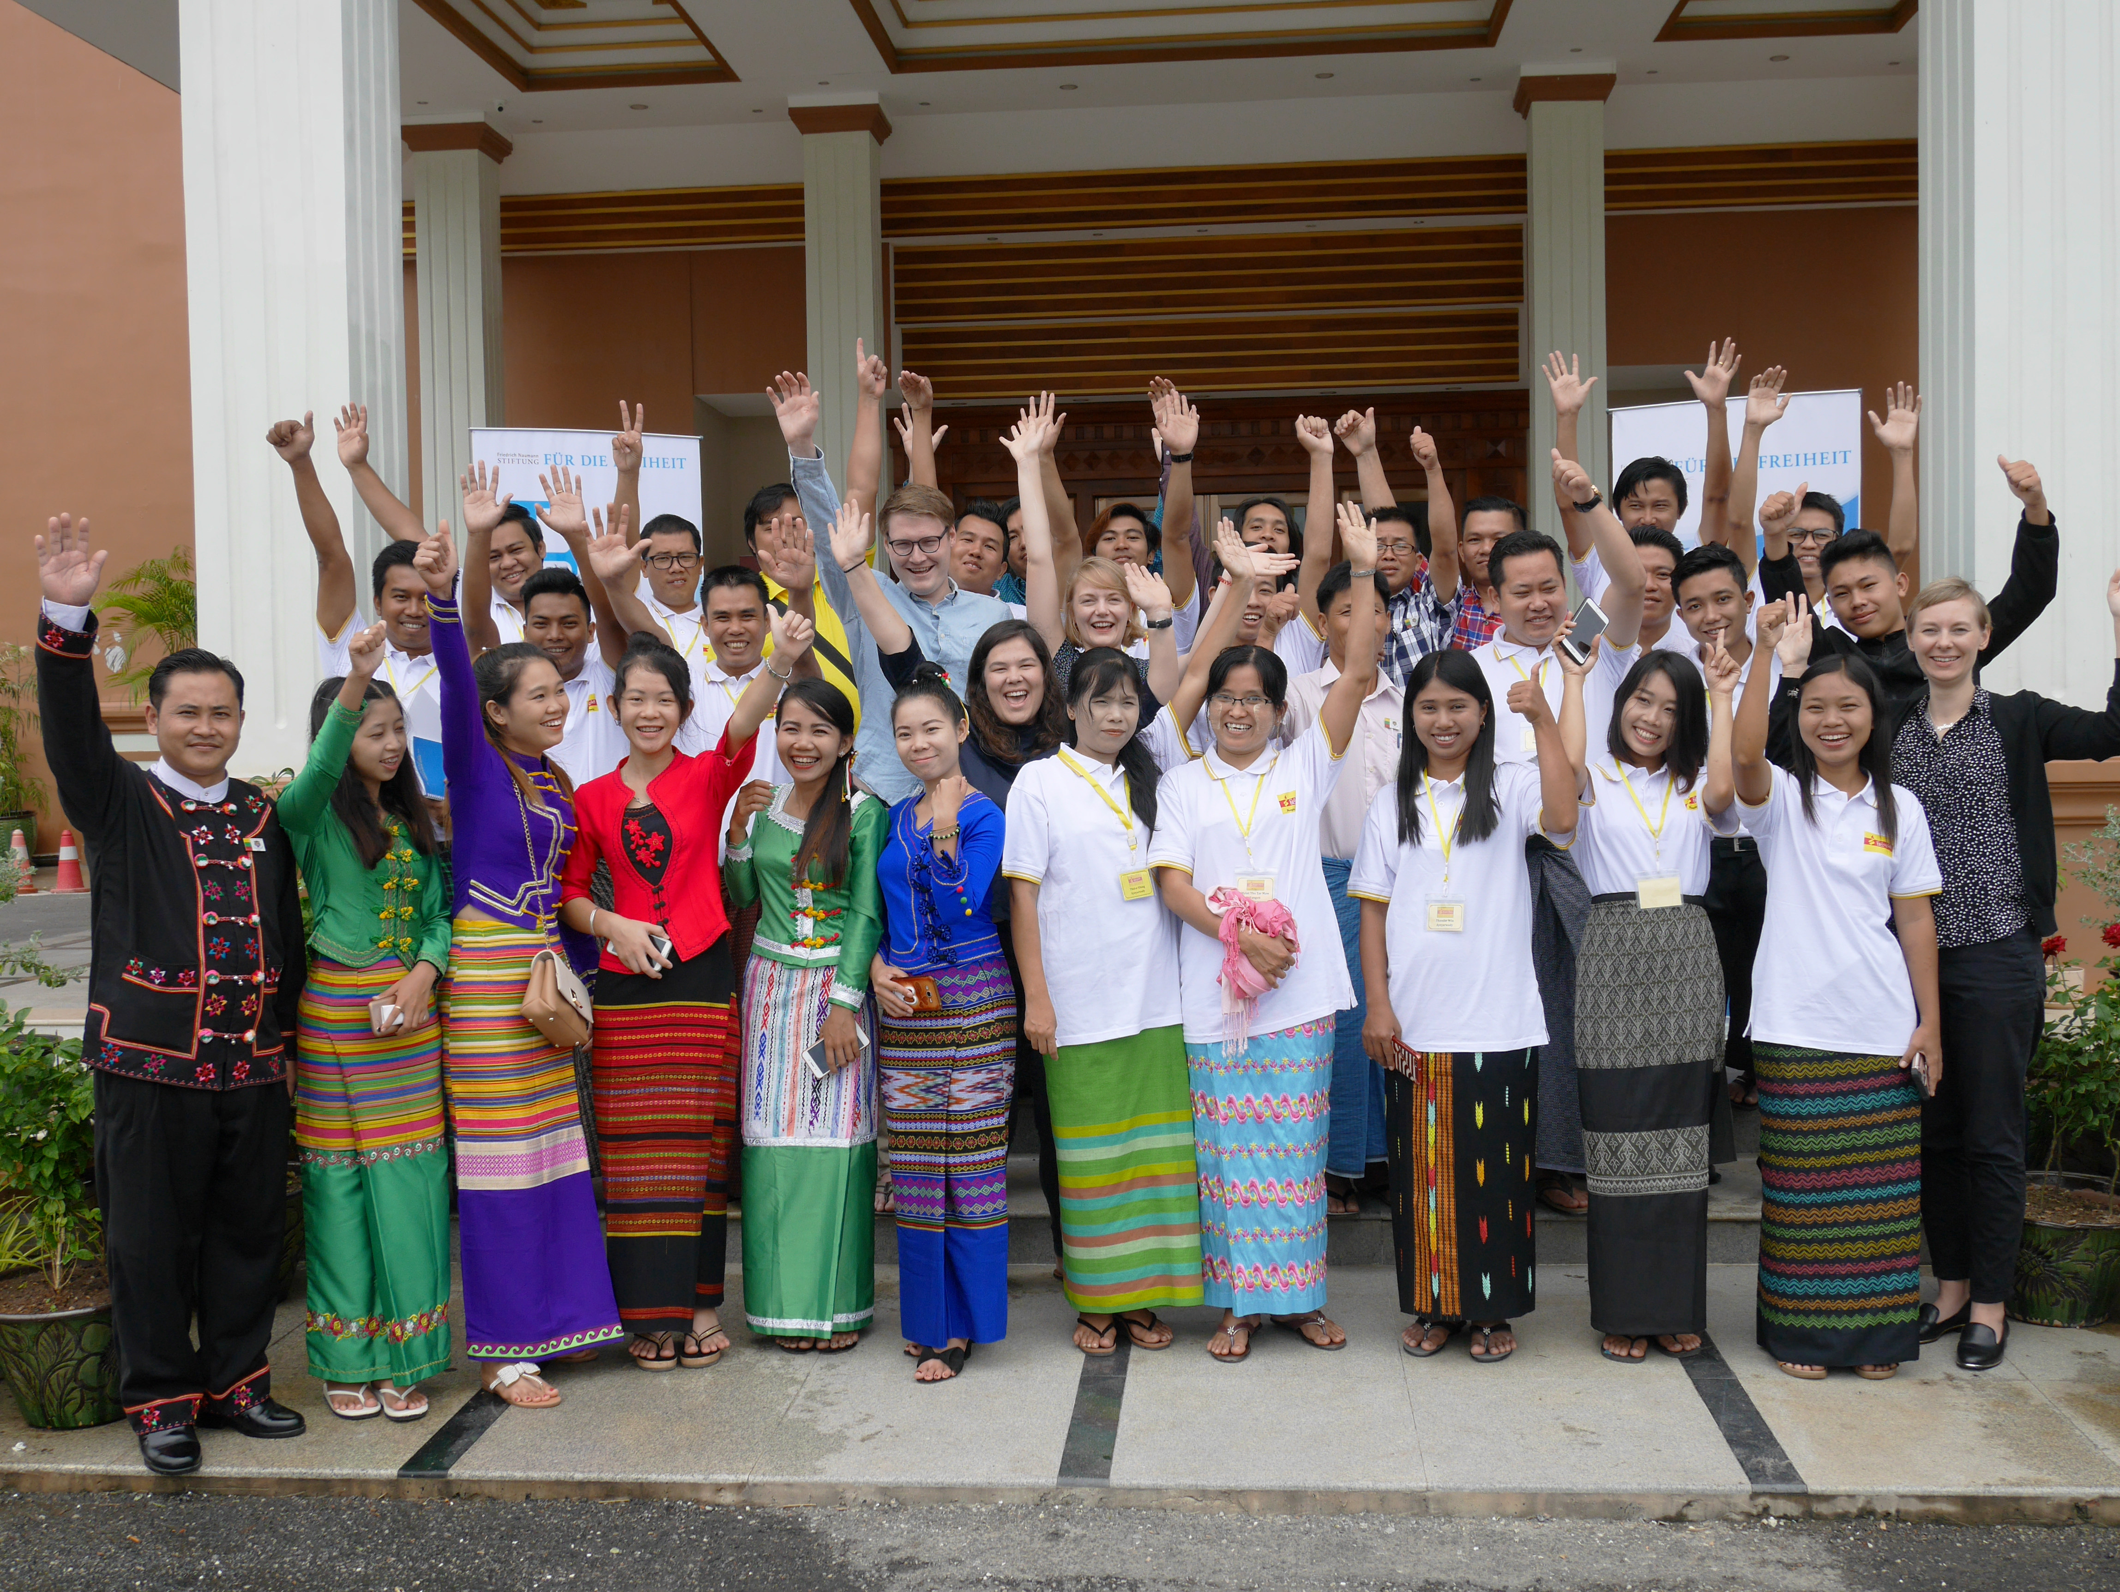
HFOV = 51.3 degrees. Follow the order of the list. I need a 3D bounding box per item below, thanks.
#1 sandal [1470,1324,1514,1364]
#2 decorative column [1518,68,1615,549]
[{"bbox_3d":[0.951,1.193,4.880,0.095,0.060,0.245,0,4,10],"label":"sandal"},{"bbox_3d":[3.615,-2.617,15.673,0.660,4.950,0.660,-1,4,5],"label":"decorative column"}]

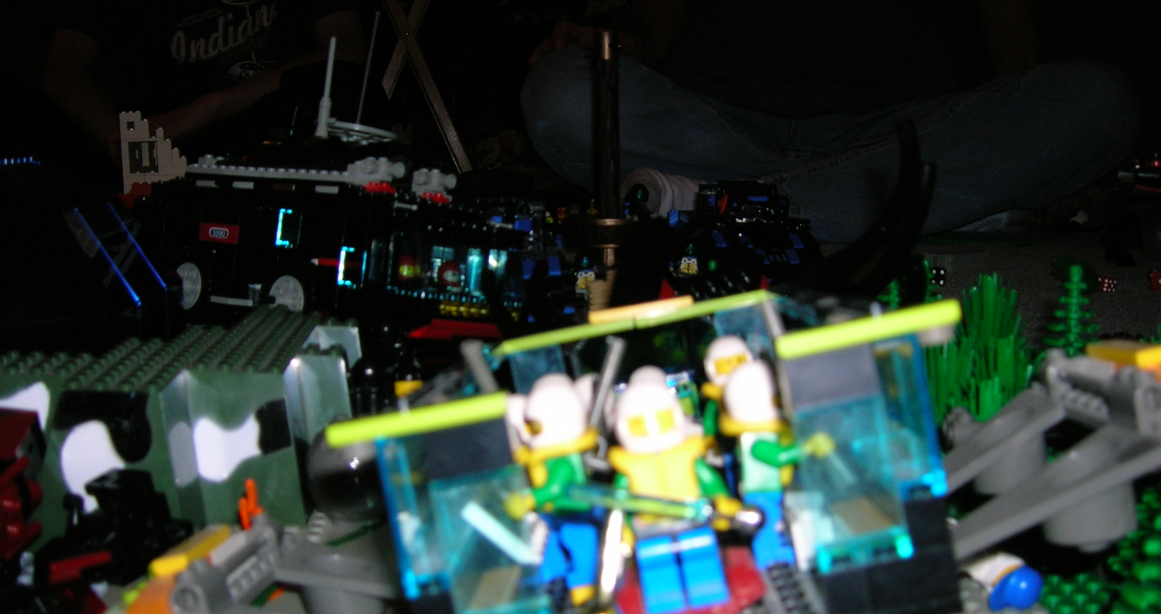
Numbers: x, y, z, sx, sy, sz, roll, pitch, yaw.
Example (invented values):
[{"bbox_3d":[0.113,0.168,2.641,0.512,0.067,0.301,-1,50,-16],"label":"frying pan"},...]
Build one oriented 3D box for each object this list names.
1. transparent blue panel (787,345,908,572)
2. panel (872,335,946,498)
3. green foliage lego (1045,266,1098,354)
[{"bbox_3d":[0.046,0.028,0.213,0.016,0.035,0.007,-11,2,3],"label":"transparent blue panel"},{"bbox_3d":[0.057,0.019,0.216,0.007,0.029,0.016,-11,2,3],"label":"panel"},{"bbox_3d":[0.286,0.007,0.696,0.033,0.064,0.033,-1,7,0],"label":"green foliage lego"}]

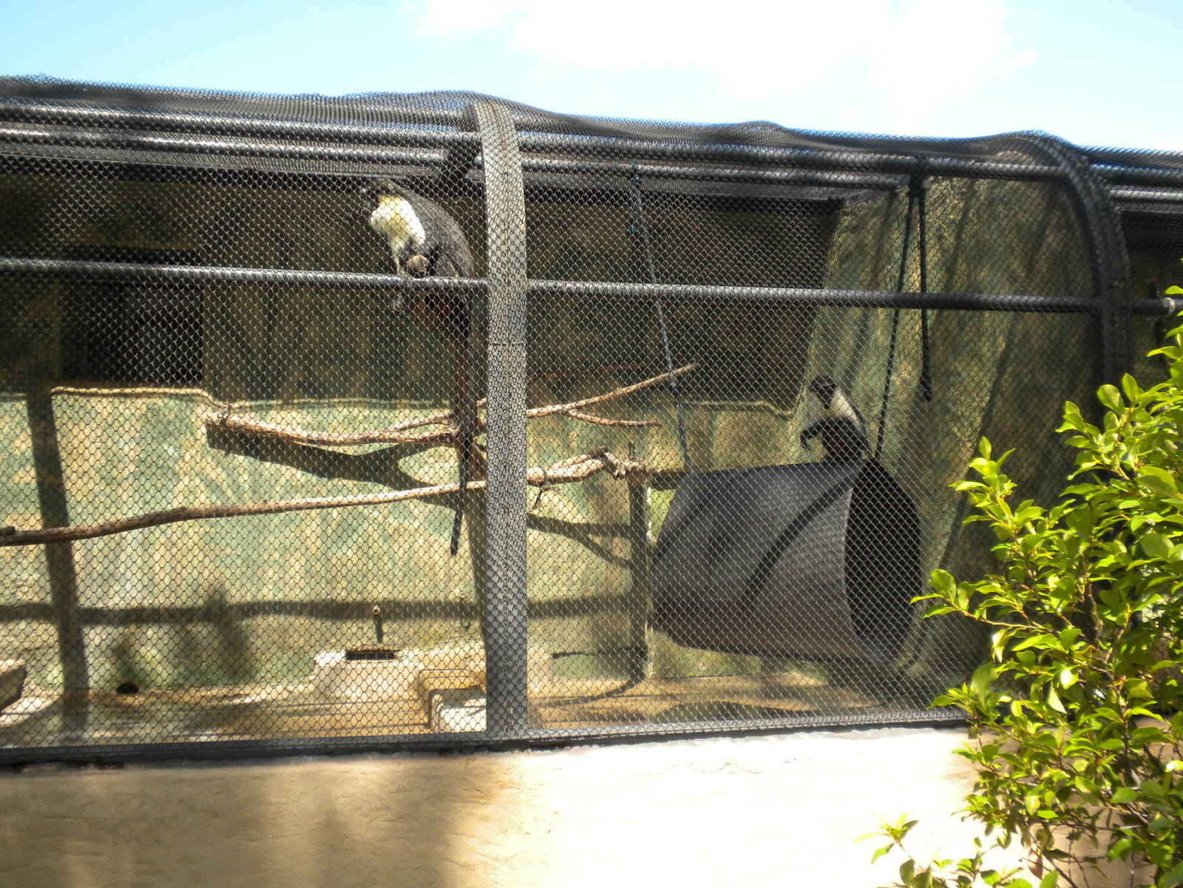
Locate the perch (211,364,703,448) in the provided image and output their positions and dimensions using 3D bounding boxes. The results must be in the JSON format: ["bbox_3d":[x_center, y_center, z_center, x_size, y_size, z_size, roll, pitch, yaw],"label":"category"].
[{"bbox_3d":[-0.489,-0.125,4.350,1.680,0.250,0.400,-2,-6,11],"label":"perch"}]

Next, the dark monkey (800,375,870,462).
[{"bbox_3d":[0.893,-0.067,4.650,0.230,0.360,0.200,4,-8,-41],"label":"dark monkey"}]

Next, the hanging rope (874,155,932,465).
[{"bbox_3d":[1.044,-0.452,4.250,0.170,1.010,0.140,-1,-6,0],"label":"hanging rope"}]

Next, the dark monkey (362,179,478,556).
[{"bbox_3d":[-0.525,-0.219,3.850,0.297,1.111,0.202,2,-6,-25],"label":"dark monkey"}]

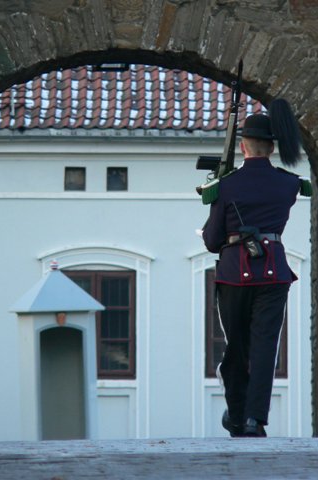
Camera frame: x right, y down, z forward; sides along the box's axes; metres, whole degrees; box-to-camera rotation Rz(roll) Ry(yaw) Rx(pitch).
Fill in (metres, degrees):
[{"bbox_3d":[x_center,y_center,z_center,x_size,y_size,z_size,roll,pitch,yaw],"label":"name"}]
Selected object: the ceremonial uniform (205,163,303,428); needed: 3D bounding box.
[{"bbox_3d":[0.543,0.319,41.200,0.580,1.610,0.480,0,-1,-10],"label":"ceremonial uniform"}]

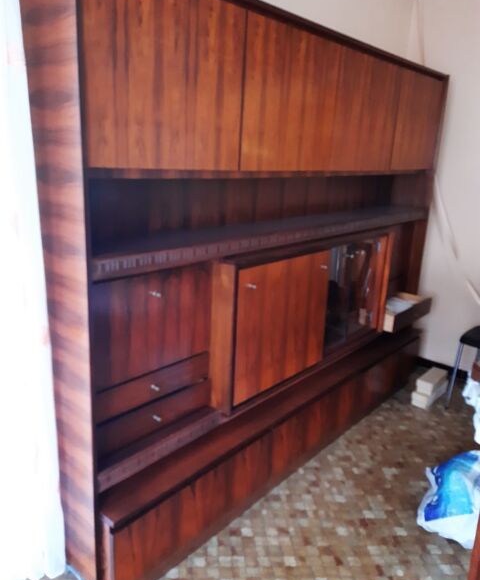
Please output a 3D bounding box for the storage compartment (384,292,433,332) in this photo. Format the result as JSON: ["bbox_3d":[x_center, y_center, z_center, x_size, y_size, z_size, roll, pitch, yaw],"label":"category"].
[{"bbox_3d":[1.040,0.136,3.164,0.211,0.114,0.589,16,21,39],"label":"storage compartment"}]

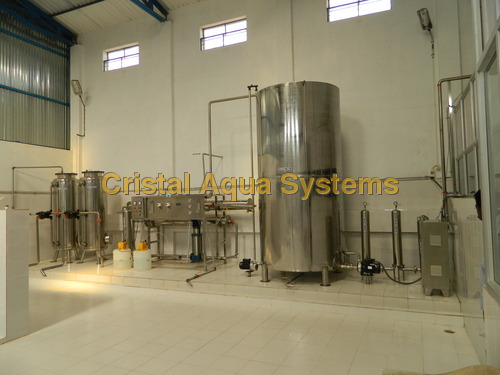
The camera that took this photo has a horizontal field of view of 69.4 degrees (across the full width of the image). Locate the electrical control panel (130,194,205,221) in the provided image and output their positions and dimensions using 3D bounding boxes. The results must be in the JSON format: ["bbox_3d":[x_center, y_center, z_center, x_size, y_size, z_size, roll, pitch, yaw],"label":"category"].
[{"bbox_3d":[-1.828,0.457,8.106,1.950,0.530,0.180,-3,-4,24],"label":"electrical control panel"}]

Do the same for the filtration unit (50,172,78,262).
[{"bbox_3d":[-4.433,0.719,8.708,0.580,2.120,0.620,-2,-3,23],"label":"filtration unit"}]

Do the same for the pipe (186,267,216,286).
[{"bbox_3d":[-0.819,1.561,6.370,0.140,0.130,1.100,-2,-3,23],"label":"pipe"}]

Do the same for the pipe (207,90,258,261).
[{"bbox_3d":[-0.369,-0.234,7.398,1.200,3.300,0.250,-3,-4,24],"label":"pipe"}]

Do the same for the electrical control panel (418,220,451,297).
[{"bbox_3d":[2.572,0.969,5.003,0.300,0.980,0.360,-2,-3,20],"label":"electrical control panel"}]

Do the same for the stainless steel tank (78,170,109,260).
[{"bbox_3d":[-3.976,0.744,9.352,0.660,2.350,0.620,-1,-3,-1],"label":"stainless steel tank"}]

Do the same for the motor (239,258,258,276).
[{"bbox_3d":[-0.012,1.426,6.383,0.310,0.305,0.180,-2,-3,23],"label":"motor"}]

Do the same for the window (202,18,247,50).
[{"bbox_3d":[-0.606,-3.599,8.517,1.210,0.610,0.120,-2,-3,23],"label":"window"}]

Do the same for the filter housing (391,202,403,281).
[{"bbox_3d":[2.343,0.863,5.717,0.180,1.260,0.180,-2,-3,23],"label":"filter housing"}]

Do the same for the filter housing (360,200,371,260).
[{"bbox_3d":[1.906,0.882,5.928,0.180,1.260,0.180,-2,-3,23],"label":"filter housing"}]

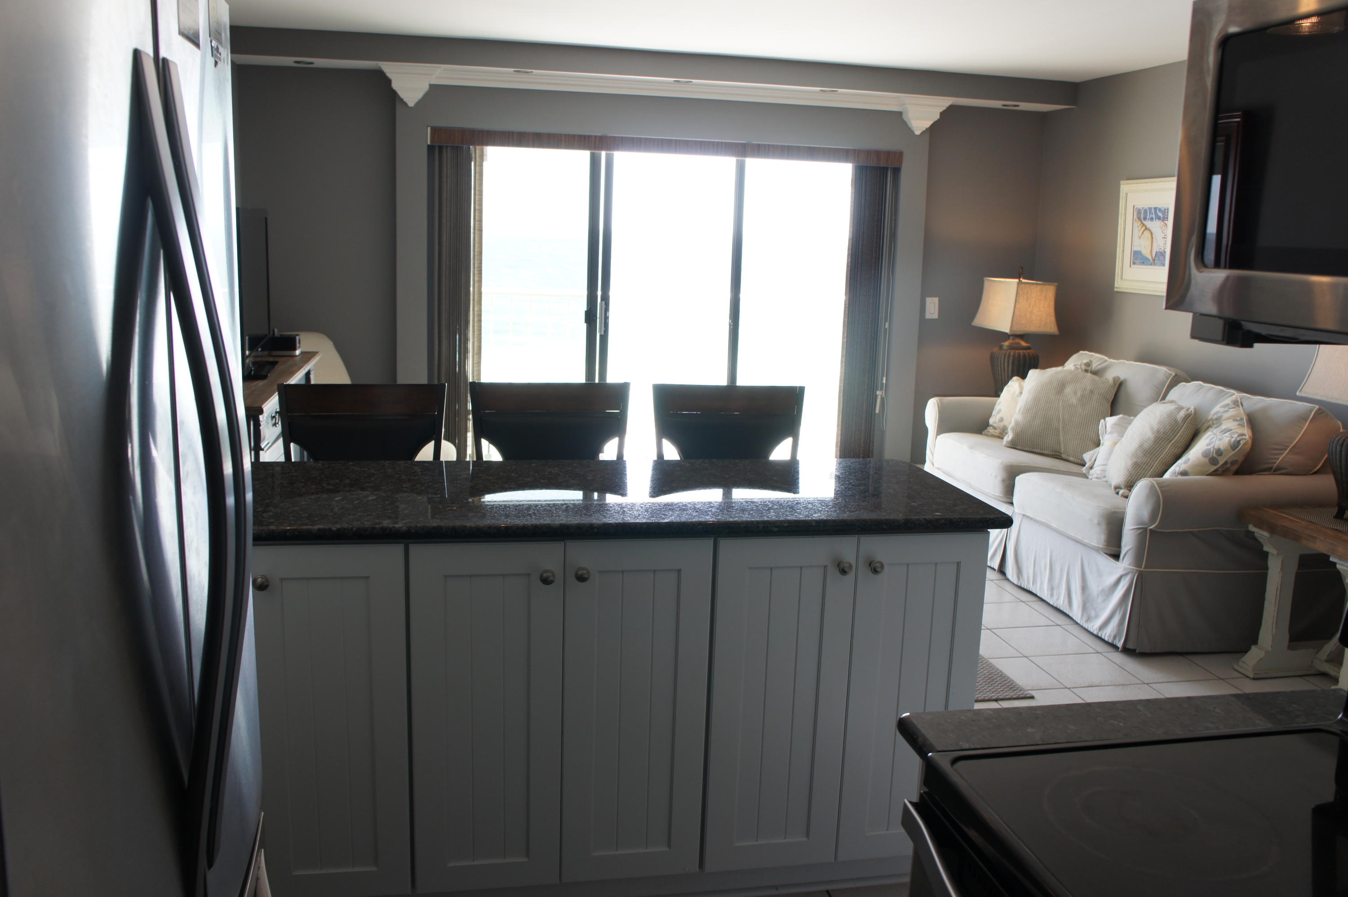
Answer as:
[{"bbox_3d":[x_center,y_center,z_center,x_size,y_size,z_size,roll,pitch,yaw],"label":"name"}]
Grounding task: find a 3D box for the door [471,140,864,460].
[{"bbox_3d":[-0.032,-0.759,6.601,2.400,2.014,0.120,0,11,-11],"label":"door"}]

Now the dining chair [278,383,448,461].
[{"bbox_3d":[-0.822,0.395,2.943,0.460,1.084,0.520,0,11,-11],"label":"dining chair"}]

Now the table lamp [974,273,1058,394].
[{"bbox_3d":[1.947,-0.641,6.454,0.340,0.770,0.340,-2,12,-21],"label":"table lamp"}]

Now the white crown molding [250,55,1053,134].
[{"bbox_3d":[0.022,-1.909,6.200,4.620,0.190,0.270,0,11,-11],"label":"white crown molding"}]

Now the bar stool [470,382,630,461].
[{"bbox_3d":[-0.317,0.392,3.045,0.460,1.084,0.520,0,11,-11],"label":"bar stool"}]

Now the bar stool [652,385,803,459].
[{"bbox_3d":[0.193,0.389,3.148,0.460,1.084,0.520,0,11,-11],"label":"bar stool"}]

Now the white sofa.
[{"bbox_3d":[2.006,0.134,5.124,0.980,0.954,2.000,0,11,-11],"label":"white sofa"}]

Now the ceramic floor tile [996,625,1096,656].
[{"bbox_3d":[1.436,0.751,4.374,0.302,0.010,0.302,0,11,-11],"label":"ceramic floor tile"}]

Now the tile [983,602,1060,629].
[{"bbox_3d":[1.378,0.694,4.661,0.302,0.010,0.302,0,11,-11],"label":"tile"}]

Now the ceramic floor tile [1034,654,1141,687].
[{"bbox_3d":[1.495,0.809,4.086,0.302,0.010,0.302,0,11,-11],"label":"ceramic floor tile"}]

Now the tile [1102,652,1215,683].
[{"bbox_3d":[1.794,0.807,4.146,0.302,0.010,0.302,0,11,-11],"label":"tile"}]

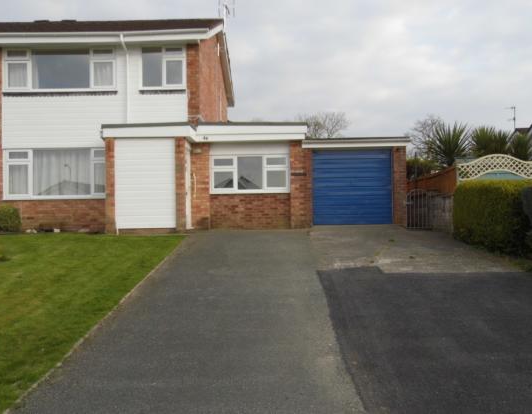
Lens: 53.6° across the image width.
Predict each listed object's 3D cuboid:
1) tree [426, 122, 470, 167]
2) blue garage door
[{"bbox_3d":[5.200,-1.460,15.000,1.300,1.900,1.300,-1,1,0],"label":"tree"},{"bbox_3d":[2.276,-0.511,13.800,2.090,1.980,0.100,-1,1,0],"label":"blue garage door"}]

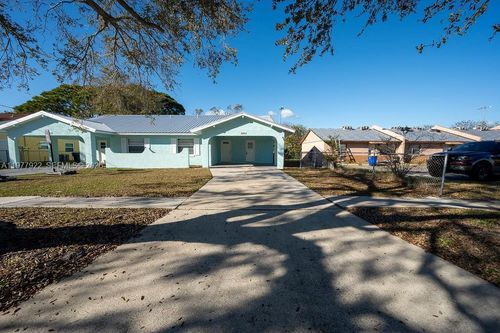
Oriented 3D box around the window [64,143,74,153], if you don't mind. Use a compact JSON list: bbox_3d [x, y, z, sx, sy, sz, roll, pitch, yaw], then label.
[{"bbox_3d":[-20.404,-2.128,22.000,0.120,1.060,1.050,0,5,0],"label":"window"}]

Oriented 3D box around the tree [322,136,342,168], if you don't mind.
[{"bbox_3d":[6.366,-1.065,15.000,1.550,2.450,1.500,0,5,0],"label":"tree"}]

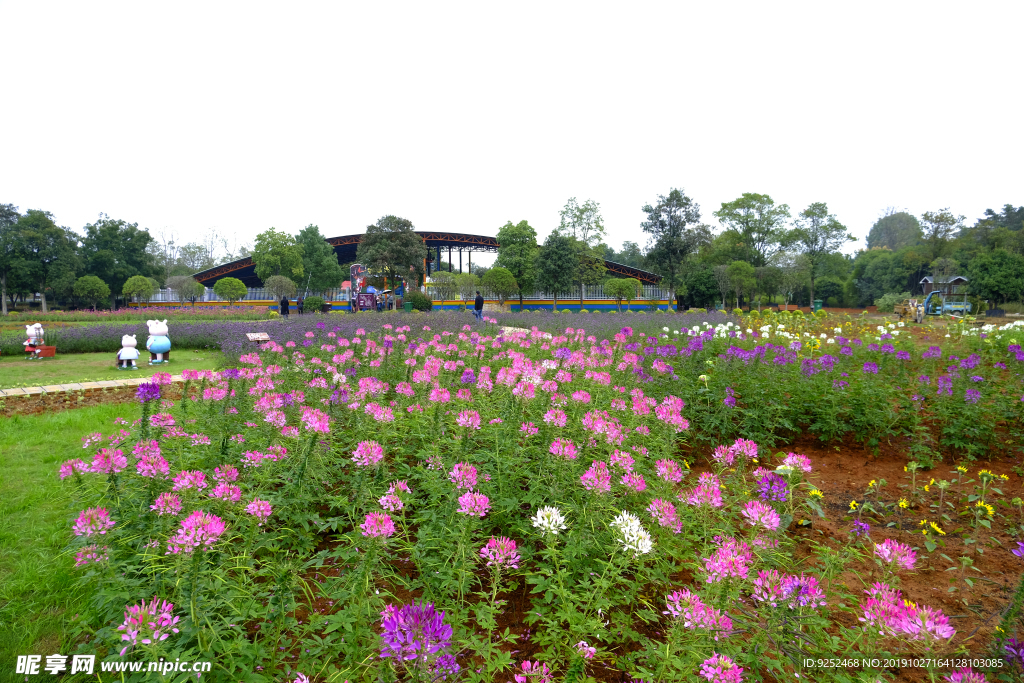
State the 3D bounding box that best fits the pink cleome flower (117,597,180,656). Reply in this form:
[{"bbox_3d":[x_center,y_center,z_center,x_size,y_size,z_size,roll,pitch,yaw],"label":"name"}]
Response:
[{"bbox_3d":[-1.028,0.806,1.850,0.181,0.140,0.172,0,4,0],"label":"pink cleome flower"}]

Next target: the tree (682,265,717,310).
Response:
[{"bbox_3d":[17.862,-5.046,62.000,3.411,4.501,3.411,0,4,0],"label":"tree"}]

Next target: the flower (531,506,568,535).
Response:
[{"bbox_3d":[0.143,0.684,2.500,0.135,0.102,0.135,0,4,0],"label":"flower"}]

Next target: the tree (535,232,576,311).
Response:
[{"bbox_3d":[3.814,-6.031,56.714,3.746,6.770,3.746,0,4,0],"label":"tree"}]

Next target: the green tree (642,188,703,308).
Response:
[{"bbox_3d":[13.246,-7.634,54.000,4.952,9.986,4.704,0,4,0],"label":"green tree"}]

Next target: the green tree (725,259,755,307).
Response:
[{"bbox_3d":[19.557,-4.707,56.000,2.739,4.451,2.602,0,4,0],"label":"green tree"}]

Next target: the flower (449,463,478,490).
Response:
[{"bbox_3d":[-0.199,0.554,2.687,0.123,0.114,0.117,0,4,0],"label":"flower"}]

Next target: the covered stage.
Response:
[{"bbox_3d":[-8.232,-7.340,71.658,45.447,7.614,18.000,0,4,0],"label":"covered stage"}]

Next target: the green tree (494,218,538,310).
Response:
[{"bbox_3d":[0.385,-6.505,56.000,3.800,8.000,3.700,0,4,0],"label":"green tree"}]

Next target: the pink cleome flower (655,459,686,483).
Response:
[{"bbox_3d":[0.616,0.503,2.550,0.118,0.090,0.115,0,4,0],"label":"pink cleome flower"}]

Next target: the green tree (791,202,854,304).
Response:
[{"bbox_3d":[29.993,-8.377,63.000,6.066,10.014,5.777,0,4,0],"label":"green tree"}]

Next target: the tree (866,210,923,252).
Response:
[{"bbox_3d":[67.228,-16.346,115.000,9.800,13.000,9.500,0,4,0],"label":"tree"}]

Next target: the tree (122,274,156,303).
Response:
[{"bbox_3d":[-31.924,-4.344,56.000,2.525,2.696,2.482,0,4,0],"label":"tree"}]

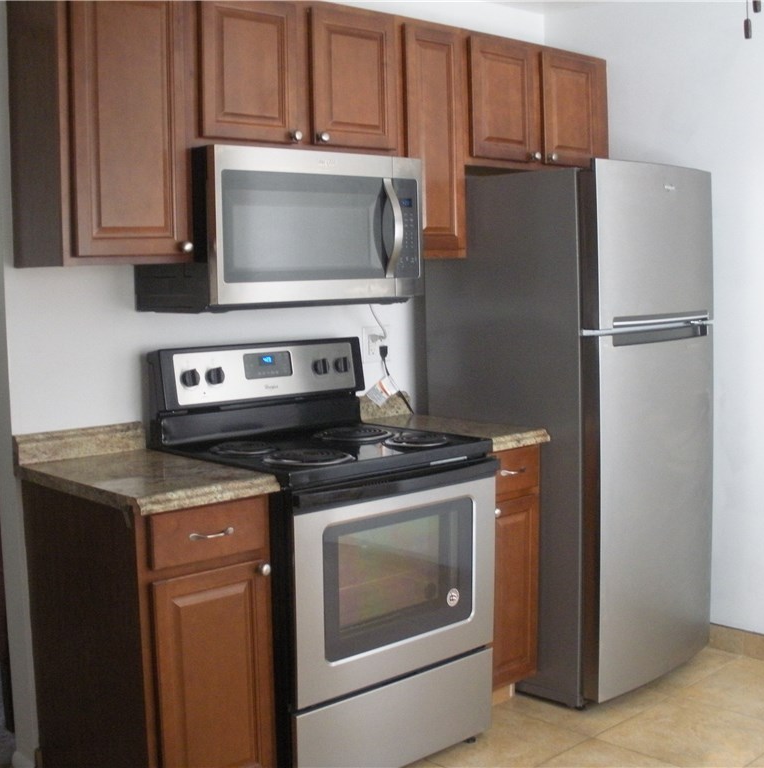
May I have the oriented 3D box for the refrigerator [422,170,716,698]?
[{"bbox_3d":[0.677,0.146,3.733,0.690,1.751,0.774,-6,7,-42],"label":"refrigerator"}]

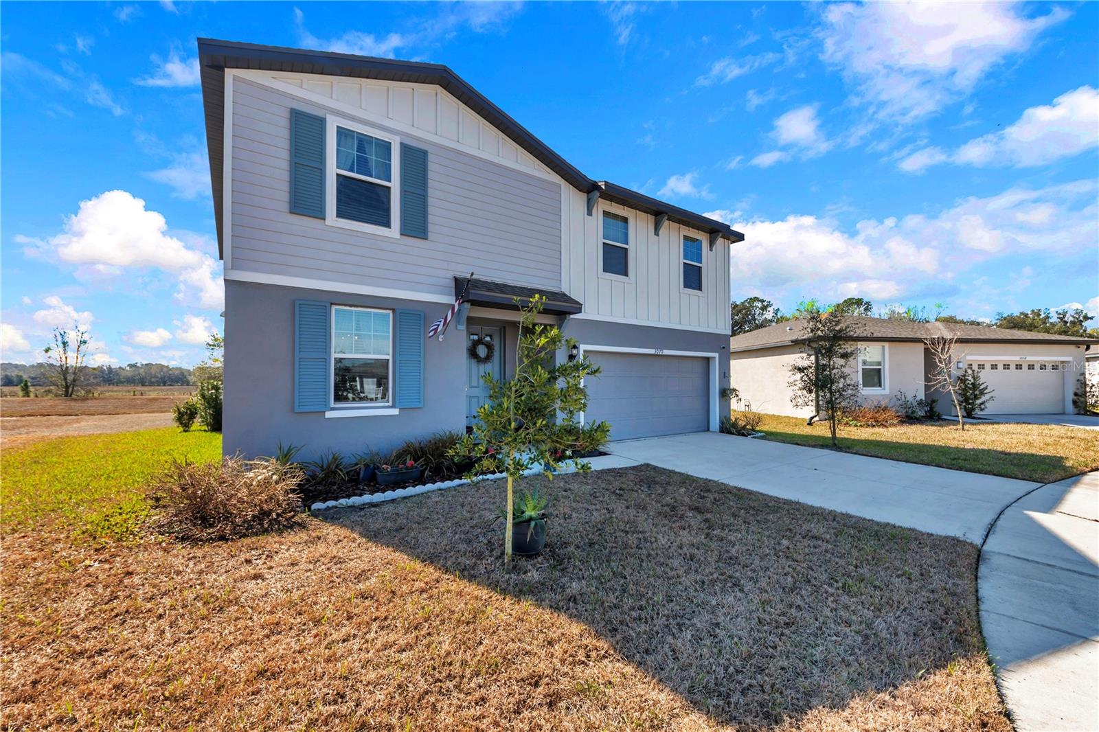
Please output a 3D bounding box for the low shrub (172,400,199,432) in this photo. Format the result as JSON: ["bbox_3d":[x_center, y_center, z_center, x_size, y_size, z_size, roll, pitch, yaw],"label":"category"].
[{"bbox_3d":[-11.275,1.572,12.315,0.640,0.930,0.640,2,-2,-42],"label":"low shrub"}]

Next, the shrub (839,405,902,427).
[{"bbox_3d":[10.510,1.539,13.011,1.850,0.680,1.100,0,-2,-3],"label":"shrub"}]

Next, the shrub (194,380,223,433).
[{"bbox_3d":[-10.588,1.230,12.425,0.880,1.620,0.880,2,-2,-40],"label":"shrub"}]

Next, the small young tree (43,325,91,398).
[{"bbox_3d":[-46.184,-0.456,38.108,2.900,6.900,2.900,-1,-2,39],"label":"small young tree"}]

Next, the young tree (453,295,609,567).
[{"bbox_3d":[-0.171,0.567,3.719,1.380,2.460,1.300,0,-2,-3],"label":"young tree"}]

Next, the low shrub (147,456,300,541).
[{"bbox_3d":[-3.799,1.460,4.762,1.380,0.740,1.100,1,-2,-33],"label":"low shrub"}]

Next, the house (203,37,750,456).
[{"bbox_3d":[-2.474,-1.726,13.386,12.600,7.650,12.000,1,-2,-33],"label":"house"}]

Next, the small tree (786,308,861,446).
[{"bbox_3d":[6.833,0.271,9.903,1.440,3.400,1.420,-1,-2,35],"label":"small tree"}]

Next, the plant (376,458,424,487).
[{"bbox_3d":[-2.417,1.667,6.406,0.620,0.370,0.250,1,-2,-33],"label":"plant"}]

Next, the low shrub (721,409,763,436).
[{"bbox_3d":[5.588,1.642,11.510,0.950,0.660,0.950,1,-2,-33],"label":"low shrub"}]

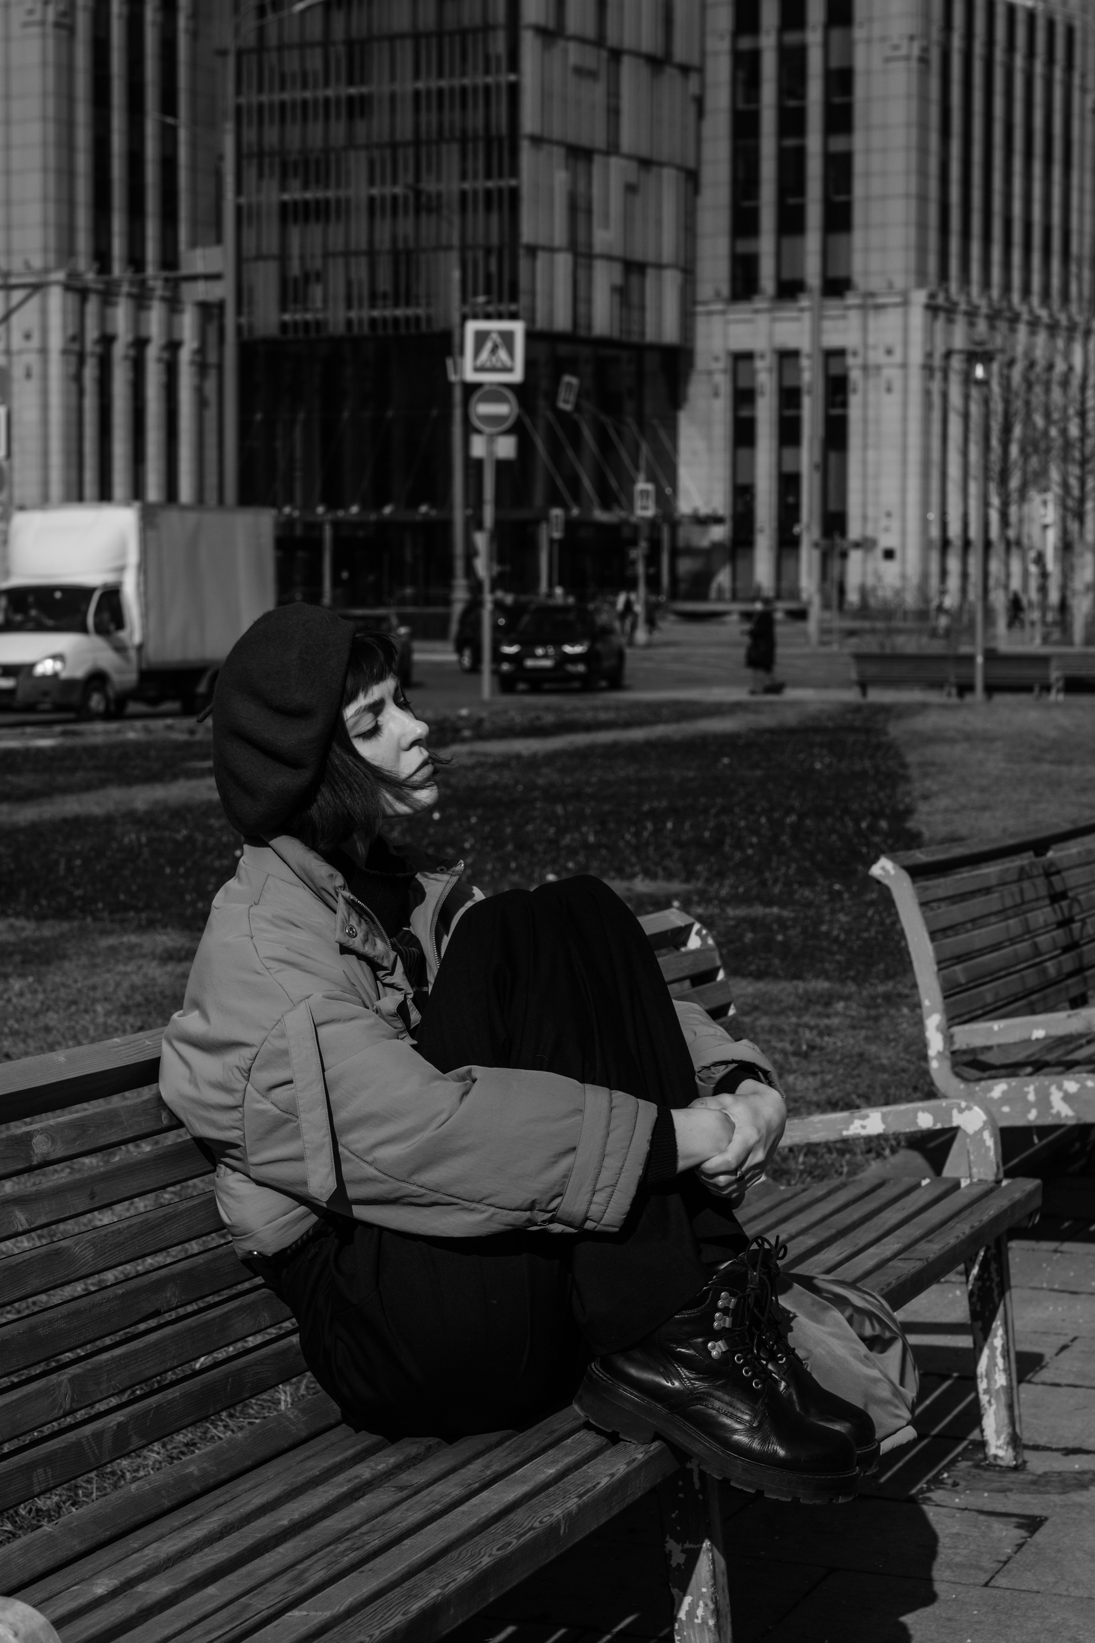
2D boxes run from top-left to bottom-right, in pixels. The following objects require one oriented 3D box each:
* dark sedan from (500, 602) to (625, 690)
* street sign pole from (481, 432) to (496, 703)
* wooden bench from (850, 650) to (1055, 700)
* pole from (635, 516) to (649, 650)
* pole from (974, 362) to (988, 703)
[{"bbox_3d":[0.296,-3.200,63.200,1.800,1.540,4.500,1,3,8],"label":"dark sedan"},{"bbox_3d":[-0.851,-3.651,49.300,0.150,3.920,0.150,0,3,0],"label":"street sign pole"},{"bbox_3d":[6.368,-2.280,53.800,3.050,0.780,0.650,1,3,17],"label":"wooden bench"},{"bbox_3d":[2.564,-6.470,93.000,0.220,3.500,0.220,0,3,0],"label":"pole"},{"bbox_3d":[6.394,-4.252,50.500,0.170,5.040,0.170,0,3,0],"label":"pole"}]

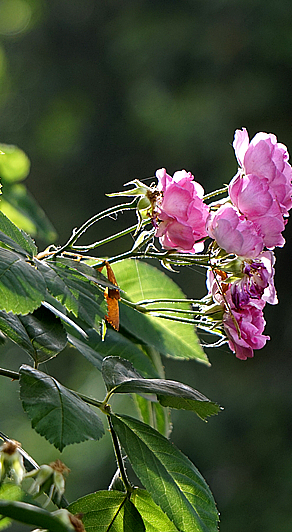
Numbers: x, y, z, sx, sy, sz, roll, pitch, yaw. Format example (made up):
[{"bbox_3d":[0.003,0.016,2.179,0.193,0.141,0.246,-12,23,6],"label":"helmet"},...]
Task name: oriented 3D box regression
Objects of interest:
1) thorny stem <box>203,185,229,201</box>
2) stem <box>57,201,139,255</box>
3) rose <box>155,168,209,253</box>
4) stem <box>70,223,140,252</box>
[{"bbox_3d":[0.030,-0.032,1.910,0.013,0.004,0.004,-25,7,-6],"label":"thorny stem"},{"bbox_3d":[-0.020,-0.016,1.800,0.041,0.008,0.008,-31,0,0],"label":"stem"},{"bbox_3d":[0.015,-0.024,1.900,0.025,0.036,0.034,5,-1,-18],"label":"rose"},{"bbox_3d":[-0.017,-0.012,1.800,0.031,0.004,0.006,-23,0,0],"label":"stem"}]

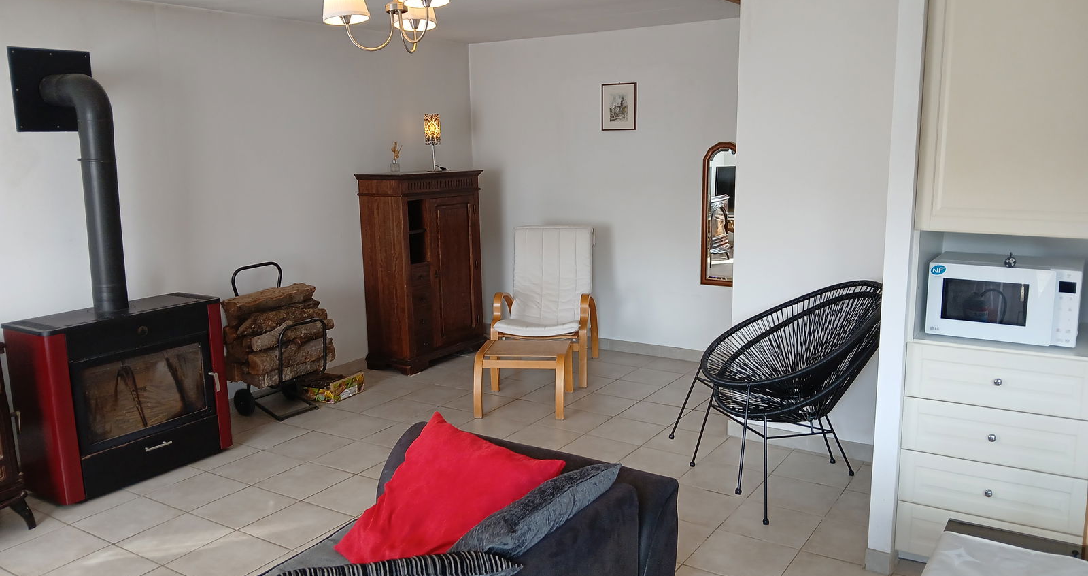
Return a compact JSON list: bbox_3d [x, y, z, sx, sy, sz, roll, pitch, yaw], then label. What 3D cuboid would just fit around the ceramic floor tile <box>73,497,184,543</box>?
[{"bbox_3d":[-1.797,1.007,3.255,0.335,0.012,0.335,5,12,32],"label":"ceramic floor tile"}]

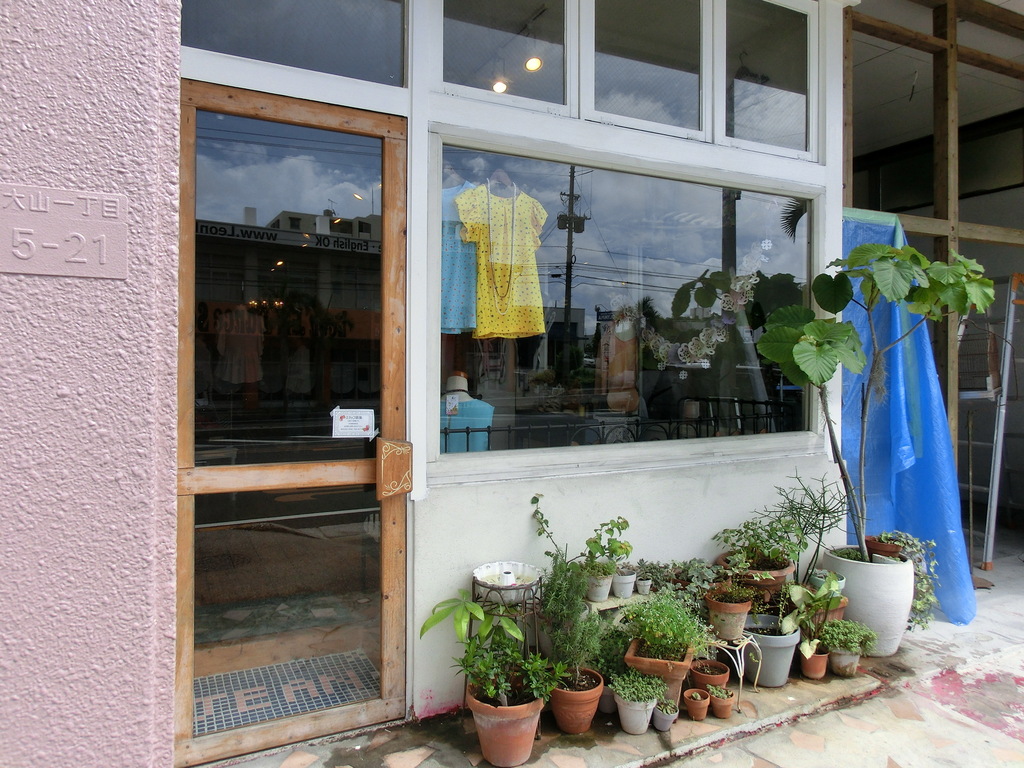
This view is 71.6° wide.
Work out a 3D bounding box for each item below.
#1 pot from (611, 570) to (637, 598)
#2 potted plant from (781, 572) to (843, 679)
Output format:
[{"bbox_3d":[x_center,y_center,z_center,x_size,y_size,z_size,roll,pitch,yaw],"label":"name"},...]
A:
[{"bbox_3d":[0.421,0.747,2.656,0.089,0.089,0.089,0,1,0],"label":"pot"},{"bbox_3d":[1.201,0.964,2.838,0.227,0.409,0.202,0,1,0],"label":"potted plant"}]

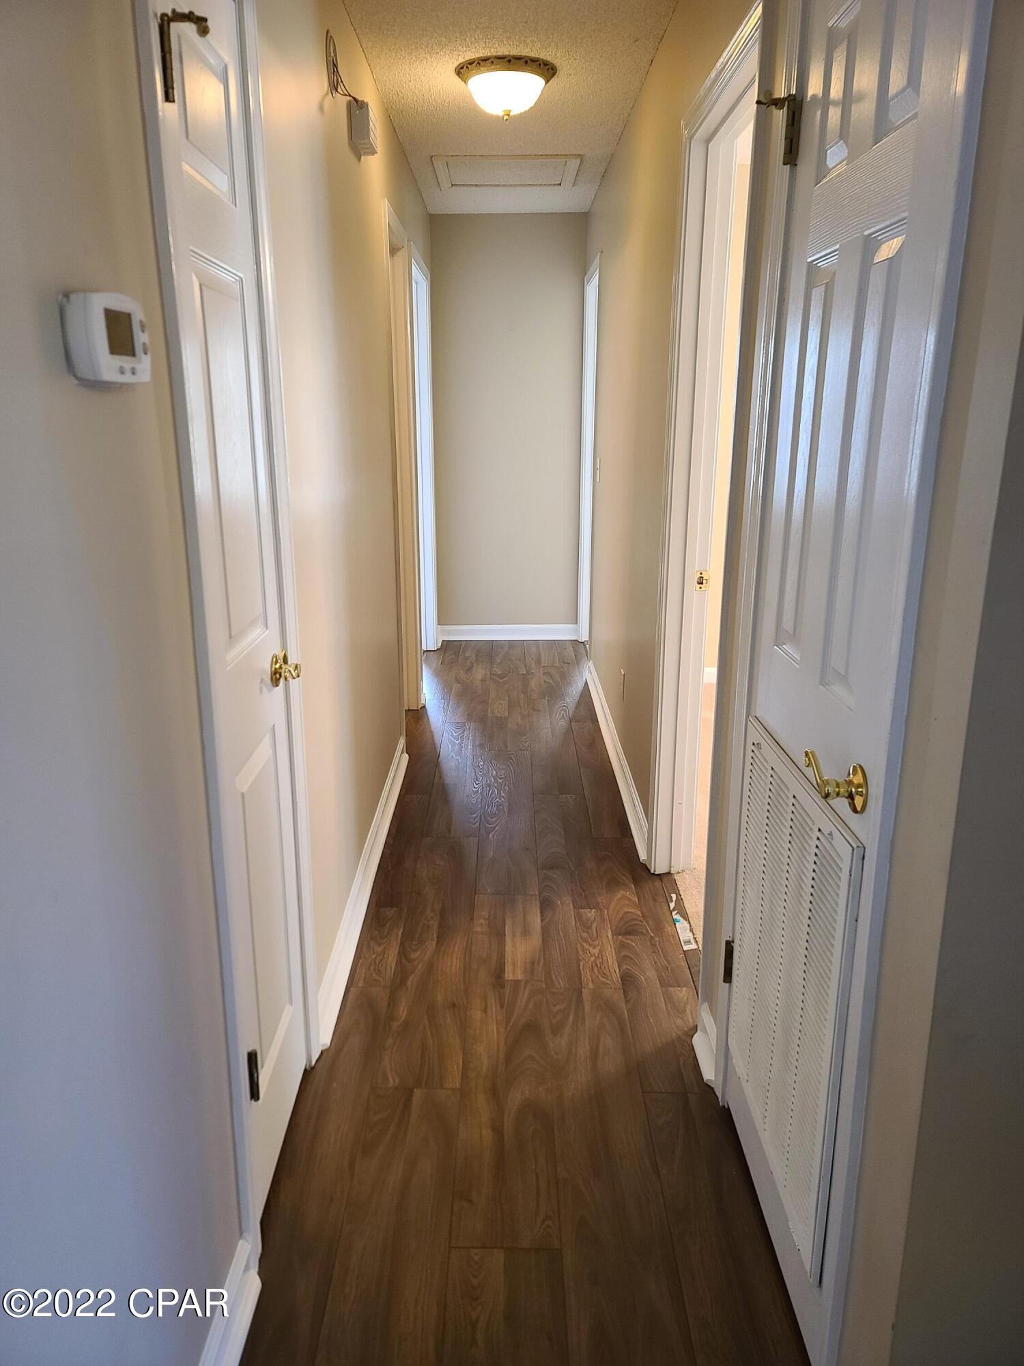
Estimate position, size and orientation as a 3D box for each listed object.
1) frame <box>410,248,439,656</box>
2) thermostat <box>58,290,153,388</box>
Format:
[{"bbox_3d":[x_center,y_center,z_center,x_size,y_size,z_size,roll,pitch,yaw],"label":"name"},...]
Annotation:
[{"bbox_3d":[-0.509,-1.070,5.140,0.141,2.105,1.080,0,16,0],"label":"frame"},{"bbox_3d":[-0.414,-0.350,1.011,0.036,0.090,0.125,0,16,0],"label":"thermostat"}]

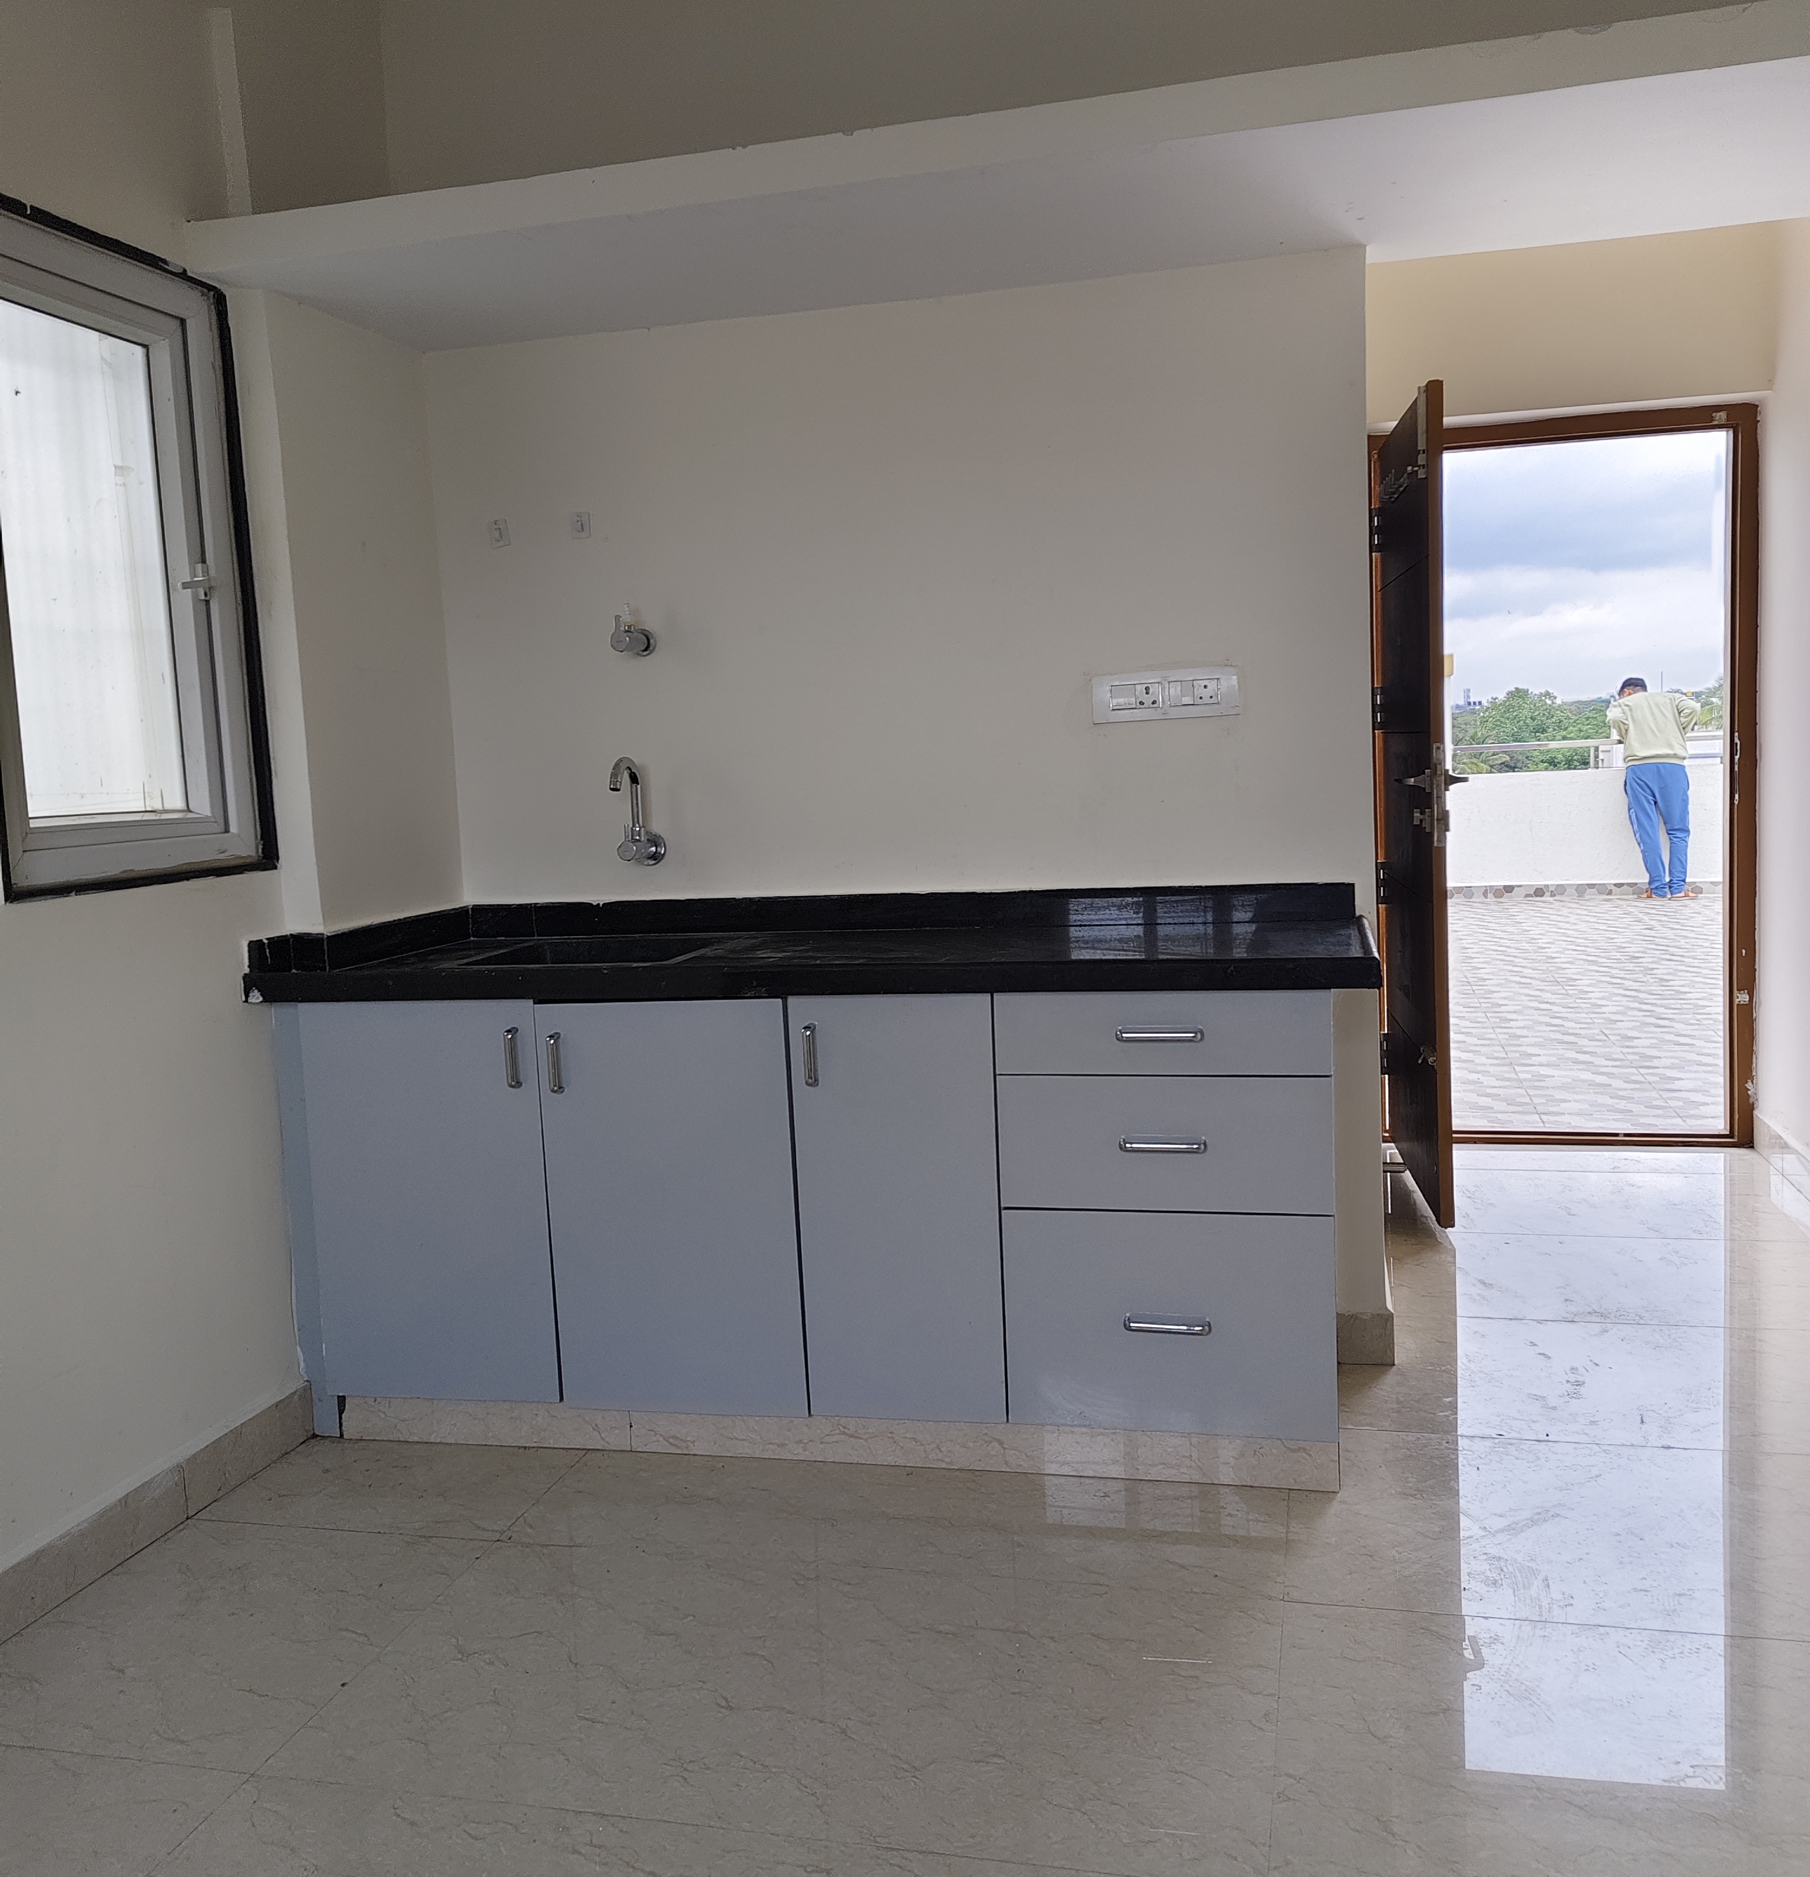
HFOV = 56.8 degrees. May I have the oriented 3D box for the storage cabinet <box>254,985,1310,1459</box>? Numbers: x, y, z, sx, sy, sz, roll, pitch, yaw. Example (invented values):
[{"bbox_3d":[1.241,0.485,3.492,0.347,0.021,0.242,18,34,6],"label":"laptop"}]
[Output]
[{"bbox_3d":[-0.149,0.415,3.028,1.796,0.715,0.600,-1,6,14],"label":"storage cabinet"}]

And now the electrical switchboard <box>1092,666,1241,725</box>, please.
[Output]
[{"bbox_3d":[0.483,-0.450,3.097,0.271,0.090,0.020,-1,6,14],"label":"electrical switchboard"}]

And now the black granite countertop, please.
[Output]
[{"bbox_3d":[-0.149,0.005,2.986,1.905,0.106,0.633,-1,6,14],"label":"black granite countertop"}]

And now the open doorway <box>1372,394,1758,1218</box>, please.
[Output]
[{"bbox_3d":[1.726,-0.370,4.256,0.985,2.000,0.920,-1,6,14],"label":"open doorway"}]

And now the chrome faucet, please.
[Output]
[{"bbox_3d":[-0.537,-0.248,3.298,0.064,0.220,0.167,-1,6,14],"label":"chrome faucet"}]

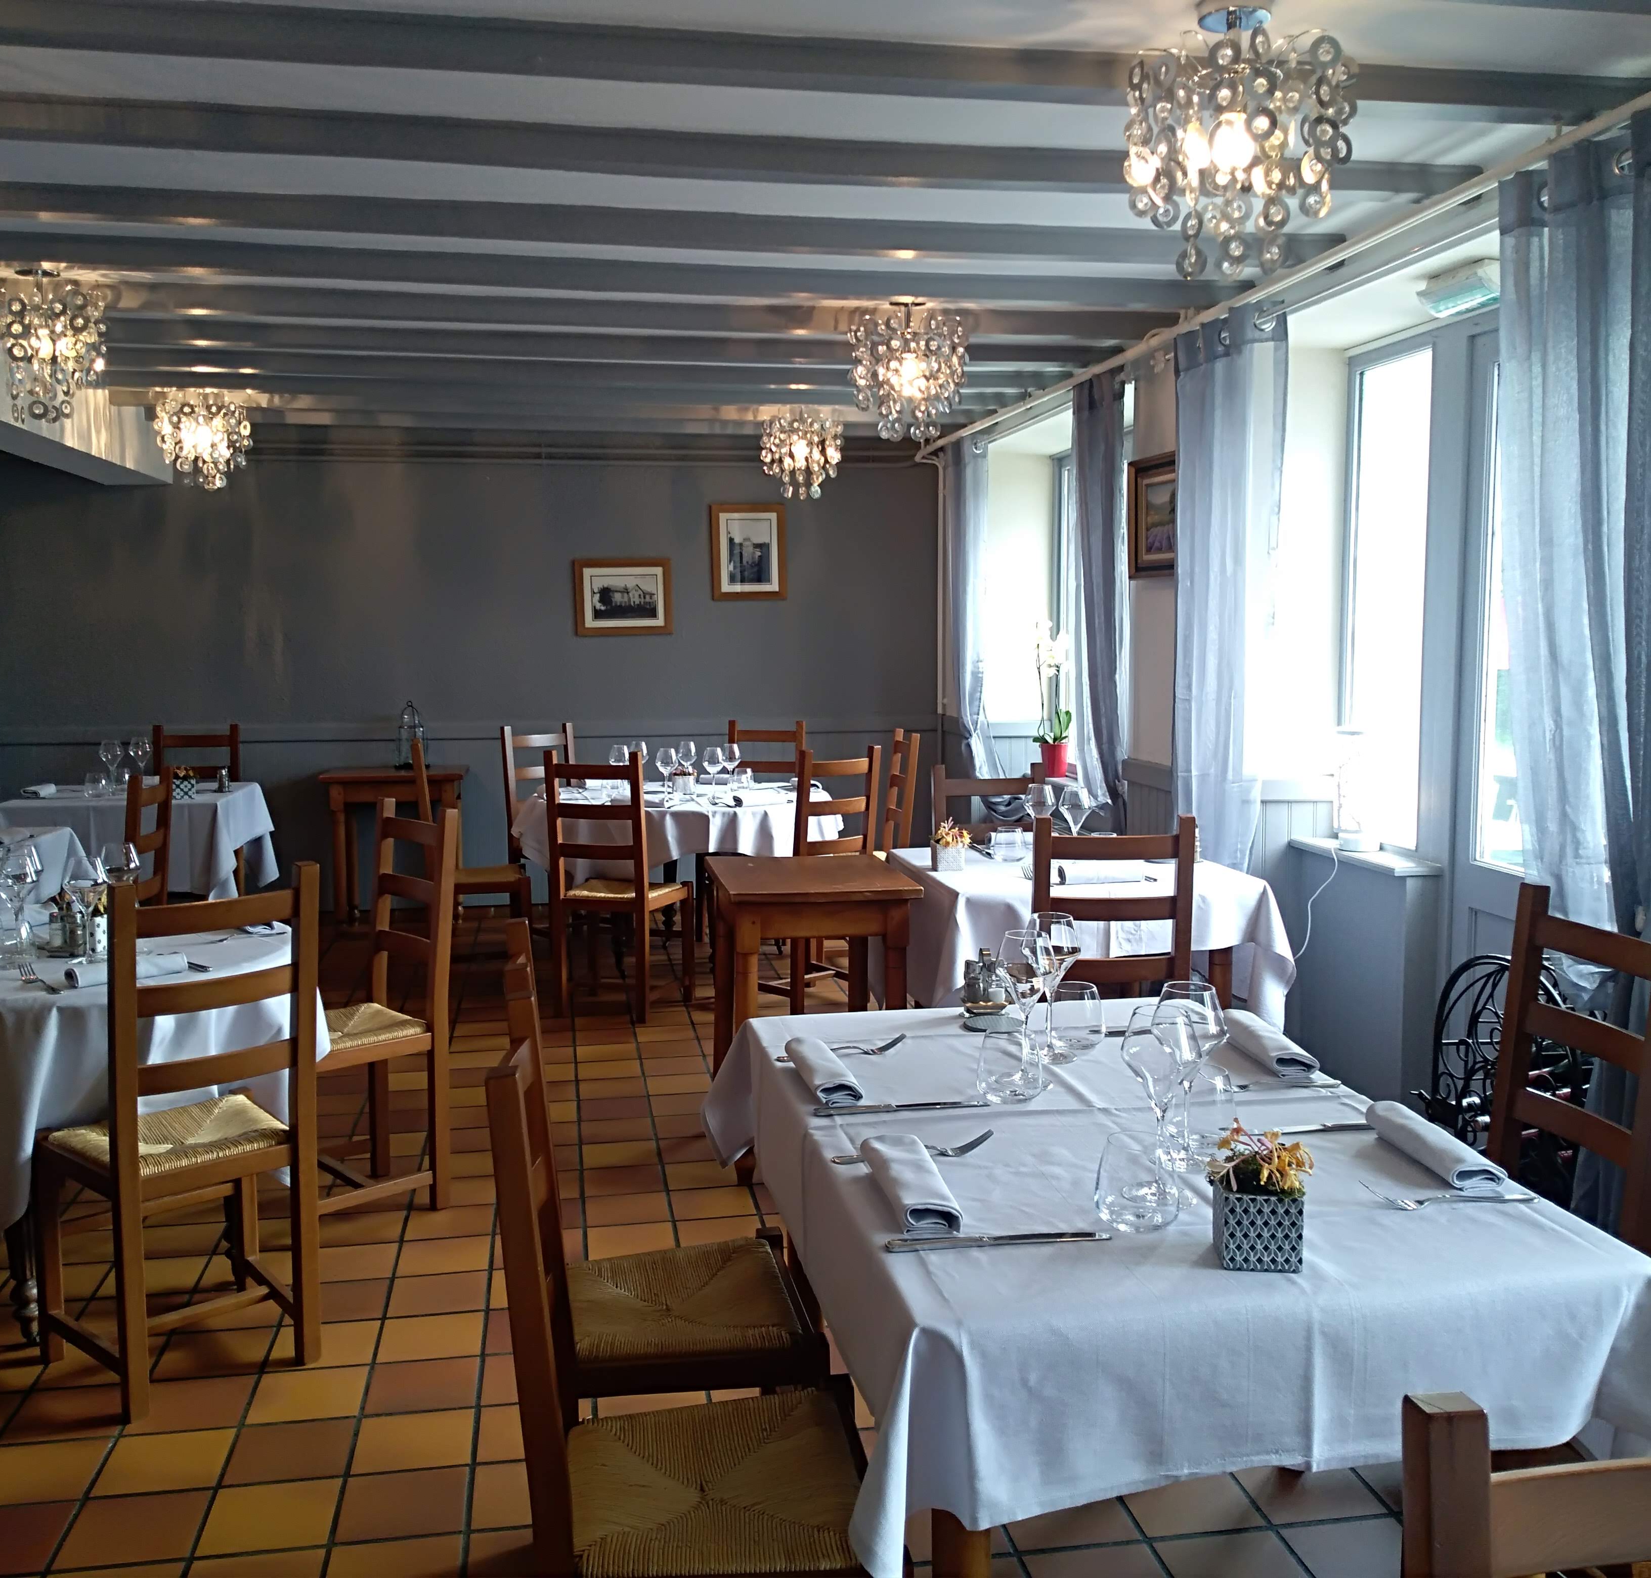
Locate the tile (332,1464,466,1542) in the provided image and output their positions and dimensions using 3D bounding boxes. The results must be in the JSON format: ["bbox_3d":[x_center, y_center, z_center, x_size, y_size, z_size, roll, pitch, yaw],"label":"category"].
[{"bbox_3d":[-0.693,1.185,2.608,0.200,0.012,0.200,-1,6,-10],"label":"tile"}]

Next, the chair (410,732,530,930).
[{"bbox_3d":[-1.427,0.292,6.397,0.438,0.990,0.441,-2,6,-13],"label":"chair"}]

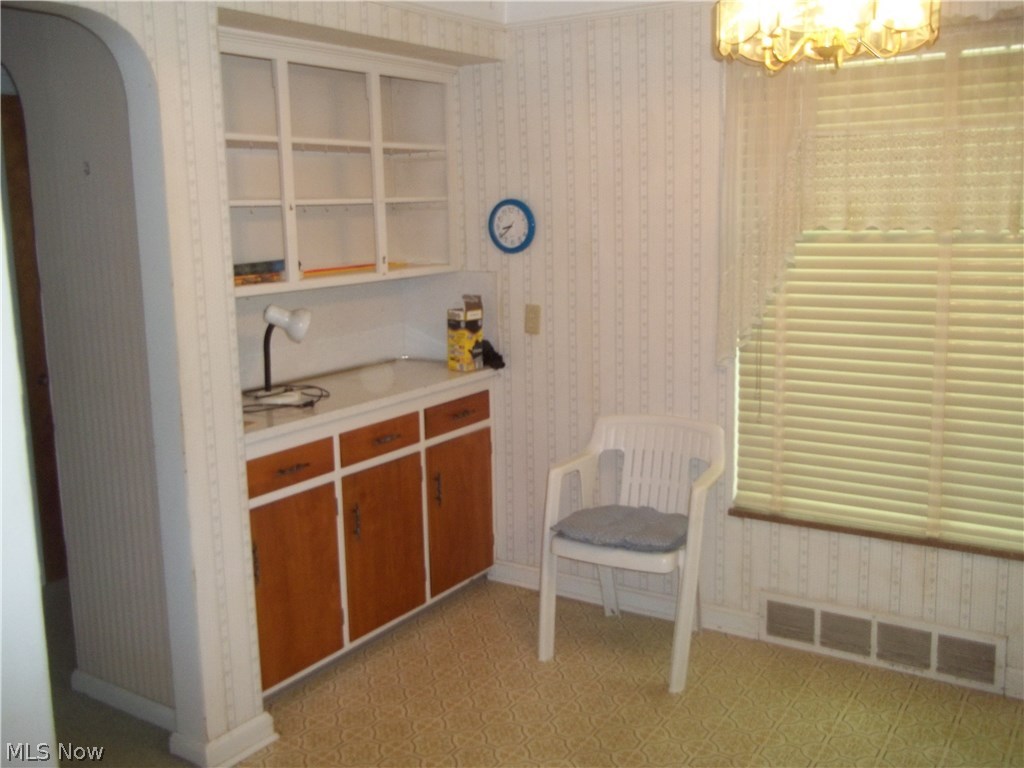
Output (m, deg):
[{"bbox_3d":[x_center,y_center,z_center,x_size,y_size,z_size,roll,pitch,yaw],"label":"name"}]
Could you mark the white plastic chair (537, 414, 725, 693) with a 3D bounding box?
[{"bbox_3d":[0.434,0.546,3.263,0.550,0.800,0.520,4,12,29],"label":"white plastic chair"}]

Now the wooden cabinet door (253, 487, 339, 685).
[{"bbox_3d":[-0.682,0.632,2.969,0.022,0.579,0.405,5,12,33],"label":"wooden cabinet door"}]

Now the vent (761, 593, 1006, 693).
[{"bbox_3d":[1.205,0.856,3.150,0.775,0.193,0.024,5,12,33],"label":"vent"}]

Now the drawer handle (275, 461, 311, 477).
[{"bbox_3d":[-0.671,0.262,2.904,0.025,0.028,0.132,5,12,33],"label":"drawer handle"}]

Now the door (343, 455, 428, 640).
[{"bbox_3d":[-0.442,0.562,3.334,0.022,0.579,0.415,5,12,33],"label":"door"}]

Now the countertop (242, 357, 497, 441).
[{"bbox_3d":[-0.654,0.042,3.393,0.531,0.036,1.390,5,12,33],"label":"countertop"}]

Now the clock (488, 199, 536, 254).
[{"bbox_3d":[-0.002,-0.608,3.658,0.212,0.212,0.040,5,12,33],"label":"clock"}]

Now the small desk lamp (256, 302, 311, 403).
[{"bbox_3d":[-0.794,-0.112,3.291,0.190,0.310,0.140,-4,11,-17],"label":"small desk lamp"}]

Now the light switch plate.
[{"bbox_3d":[0.082,-0.252,3.687,0.070,0.115,0.012,5,12,33],"label":"light switch plate"}]

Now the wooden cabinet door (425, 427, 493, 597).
[{"bbox_3d":[-0.198,0.492,3.703,0.022,0.579,0.420,5,12,33],"label":"wooden cabinet door"}]

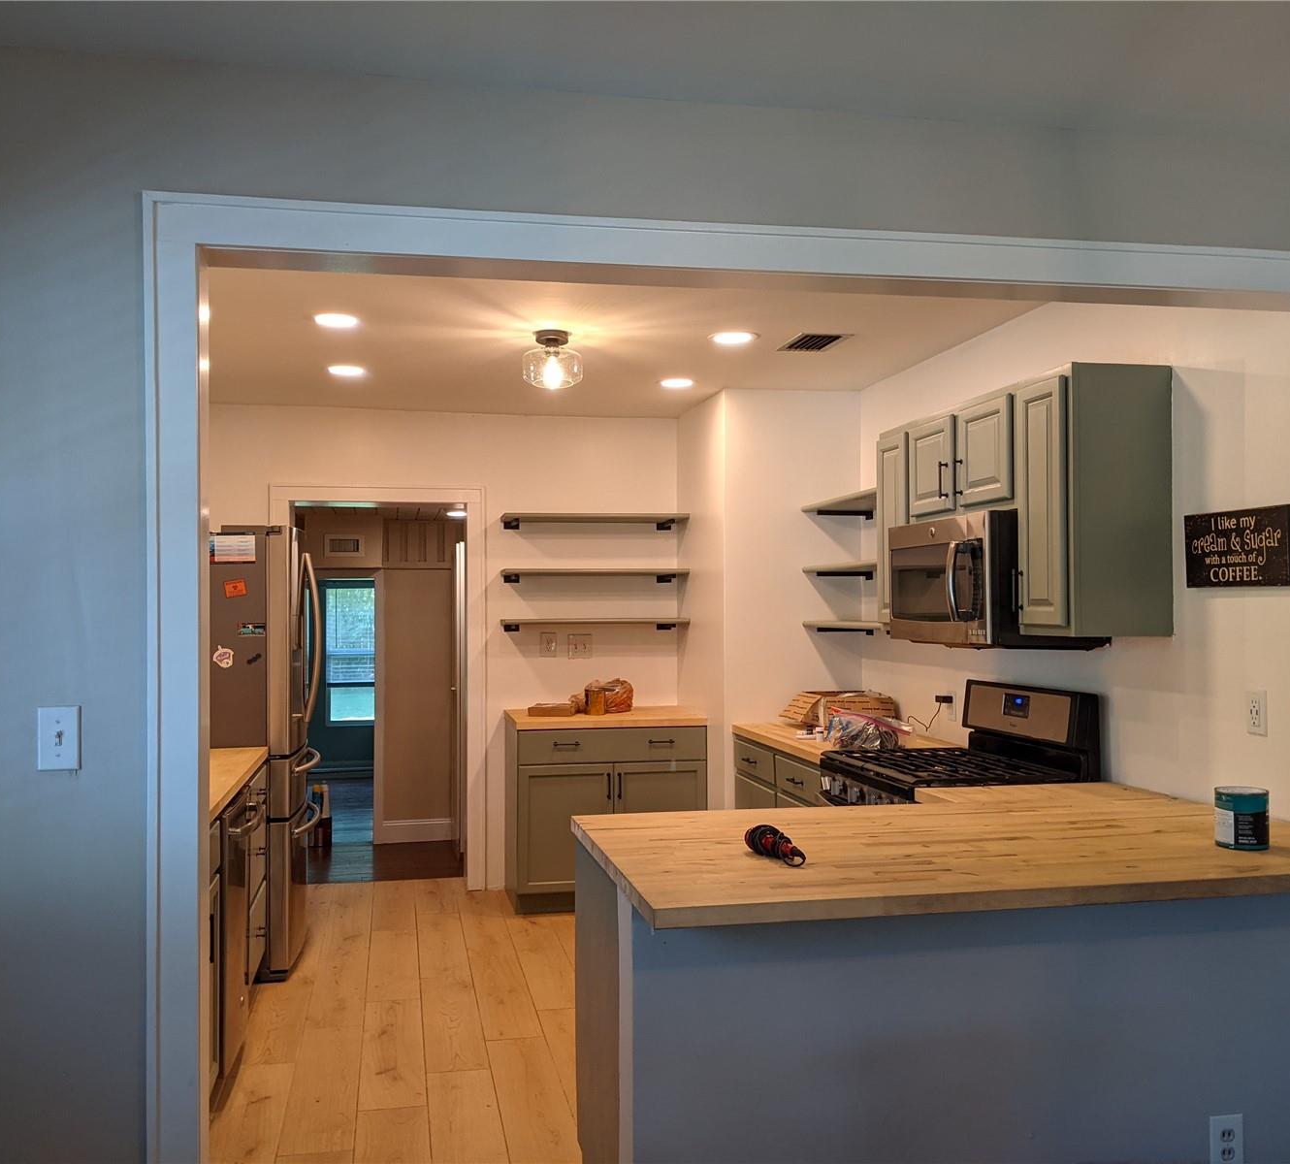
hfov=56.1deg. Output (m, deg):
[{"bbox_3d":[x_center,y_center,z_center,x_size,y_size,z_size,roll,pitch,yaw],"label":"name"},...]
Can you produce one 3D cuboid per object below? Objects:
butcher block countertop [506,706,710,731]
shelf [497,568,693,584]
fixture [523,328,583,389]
[{"bbox_3d":[-0.214,0.691,6.140,0.937,0.036,0.606,0,-1,-12],"label":"butcher block countertop"},{"bbox_3d":[-0.260,-0.029,6.301,0.951,0.062,0.303,0,-1,-12],"label":"shelf"},{"bbox_3d":[-0.341,-0.818,4.474,0.229,0.191,0.229,0,-1,-11],"label":"fixture"}]

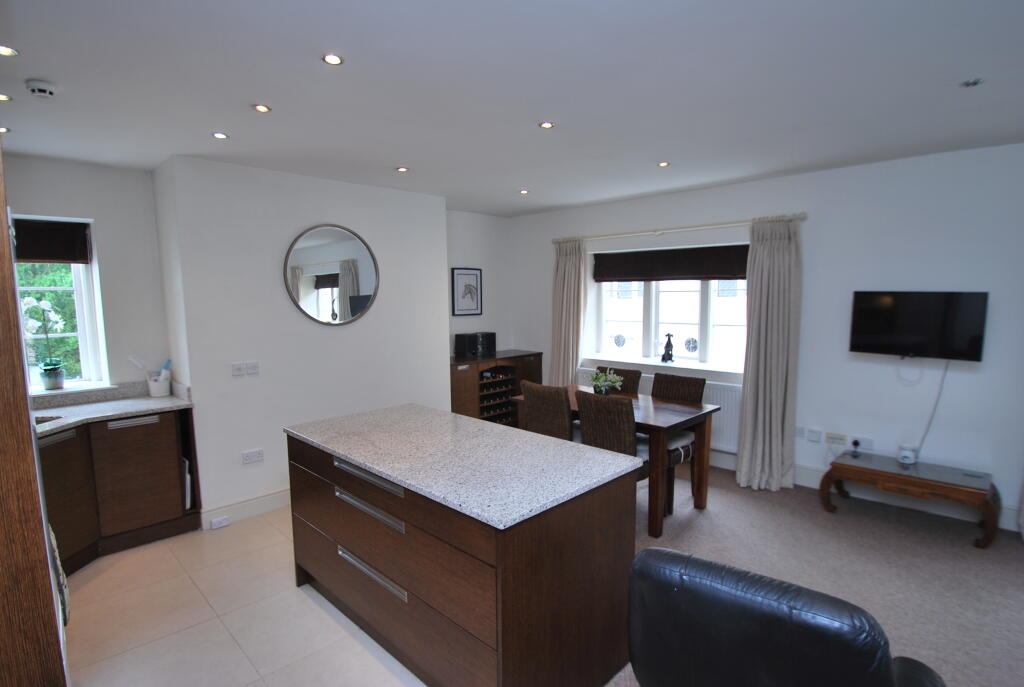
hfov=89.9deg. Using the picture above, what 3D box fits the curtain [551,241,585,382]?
[{"bbox_3d":[0.608,-0.054,5.614,0.310,2.120,0.180,5,8,43],"label":"curtain"}]

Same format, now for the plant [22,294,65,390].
[{"bbox_3d":[-3.024,0.000,3.321,0.180,0.600,0.205,5,8,43],"label":"plant"}]

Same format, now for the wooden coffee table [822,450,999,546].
[{"bbox_3d":[2.765,1.069,3.606,0.960,0.360,0.420,5,8,43],"label":"wooden coffee table"}]

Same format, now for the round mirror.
[{"bbox_3d":[-1.384,-0.530,4.020,0.035,0.782,0.782,5,8,43],"label":"round mirror"}]

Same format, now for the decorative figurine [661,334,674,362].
[{"bbox_3d":[1.611,0.041,5.312,0.115,0.300,0.140,-2,6,-14],"label":"decorative figurine"}]

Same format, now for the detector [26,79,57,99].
[{"bbox_3d":[-2.020,-1.084,2.202,0.108,0.042,0.108,5,8,43],"label":"detector"}]

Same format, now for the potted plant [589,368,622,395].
[{"bbox_3d":[0.768,0.333,4.191,0.245,0.250,0.245,0,6,0],"label":"potted plant"}]

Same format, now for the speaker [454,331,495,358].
[{"bbox_3d":[-0.410,0.016,5.675,0.390,0.266,0.210,-3,7,-26],"label":"speaker"}]

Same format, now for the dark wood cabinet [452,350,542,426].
[{"bbox_3d":[-0.315,0.577,5.733,0.500,0.863,1.440,5,8,43],"label":"dark wood cabinet"}]

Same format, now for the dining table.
[{"bbox_3d":[0.761,0.815,3.930,1.310,0.754,0.790,5,8,43],"label":"dining table"}]

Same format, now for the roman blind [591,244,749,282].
[{"bbox_3d":[1.550,-0.790,5.180,1.724,0.320,0.080,5,8,43],"label":"roman blind"}]

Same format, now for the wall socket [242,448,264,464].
[{"bbox_3d":[-1.899,0.832,3.768,0.012,0.088,0.147,5,8,43],"label":"wall socket"}]

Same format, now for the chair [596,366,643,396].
[{"bbox_3d":[0.765,0.718,4.401,0.440,0.940,0.570,5,8,43],"label":"chair"}]

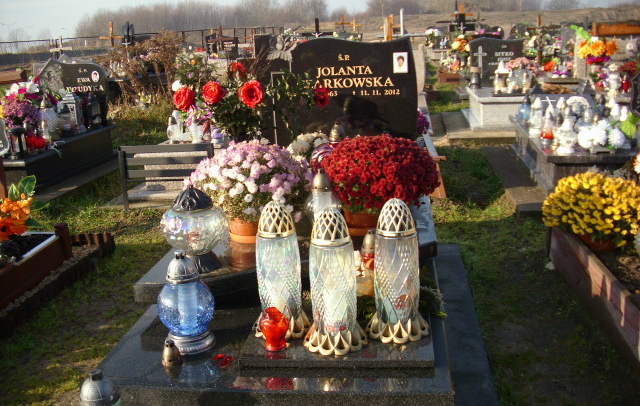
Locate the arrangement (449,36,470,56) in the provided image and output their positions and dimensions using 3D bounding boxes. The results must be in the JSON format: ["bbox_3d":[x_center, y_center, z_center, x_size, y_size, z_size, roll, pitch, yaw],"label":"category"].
[{"bbox_3d":[2.599,-2.935,12.748,0.420,0.380,0.360,-1,14,8],"label":"arrangement"}]

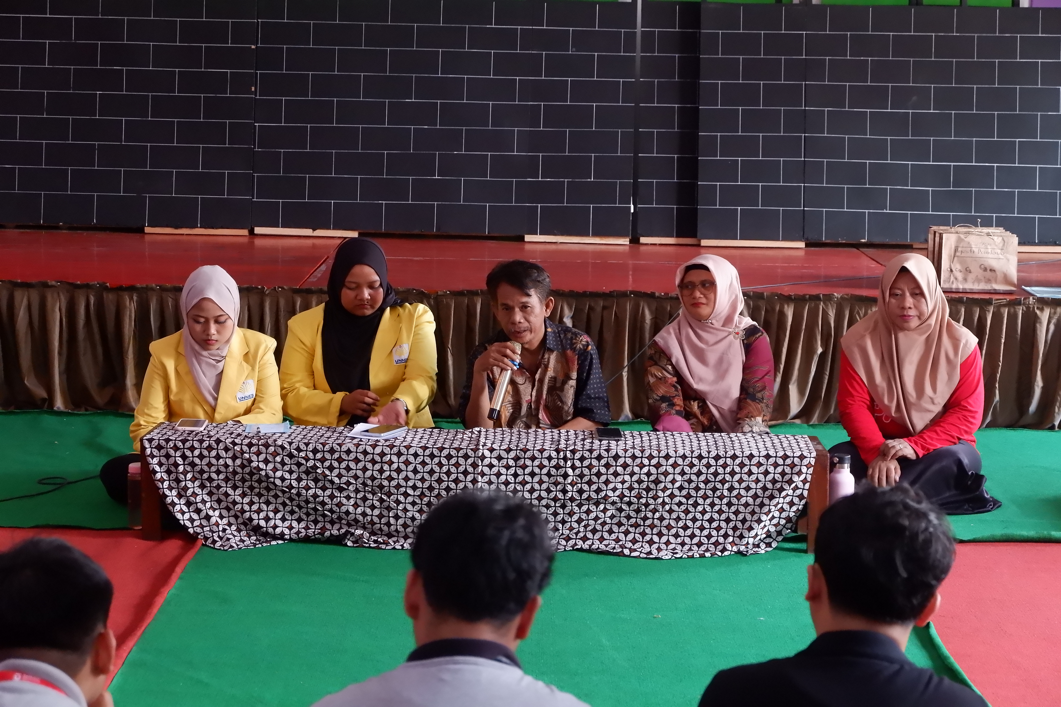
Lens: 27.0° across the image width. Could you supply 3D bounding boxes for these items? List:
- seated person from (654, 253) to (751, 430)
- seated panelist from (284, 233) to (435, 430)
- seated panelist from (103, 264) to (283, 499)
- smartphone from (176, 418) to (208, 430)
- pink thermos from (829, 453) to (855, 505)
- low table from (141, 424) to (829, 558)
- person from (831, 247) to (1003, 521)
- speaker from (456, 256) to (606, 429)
[{"bbox_3d":[0.570,0.097,7.005,0.580,0.810,0.600,2,8,10],"label":"seated person"},{"bbox_3d":[-0.544,0.061,7.018,0.620,0.840,0.600,1,8,1],"label":"seated panelist"},{"bbox_3d":[-1.045,0.094,7.014,0.640,0.765,0.600,1,8,-2],"label":"seated panelist"},{"bbox_3d":[-1.022,0.216,6.666,0.078,0.009,0.160,1,8,-2],"label":"smartphone"},{"bbox_3d":[0.925,0.435,6.597,0.076,0.262,0.076,1,8,1],"label":"pink thermos"},{"bbox_3d":[-0.135,0.400,6.573,2.000,0.300,0.340,1,8,1],"label":"low table"},{"bbox_3d":[1.241,0.074,7.227,0.620,0.820,0.580,2,8,7],"label":"person"},{"bbox_3d":[0.010,0.101,6.979,0.580,0.790,0.620,2,8,4],"label":"speaker"}]

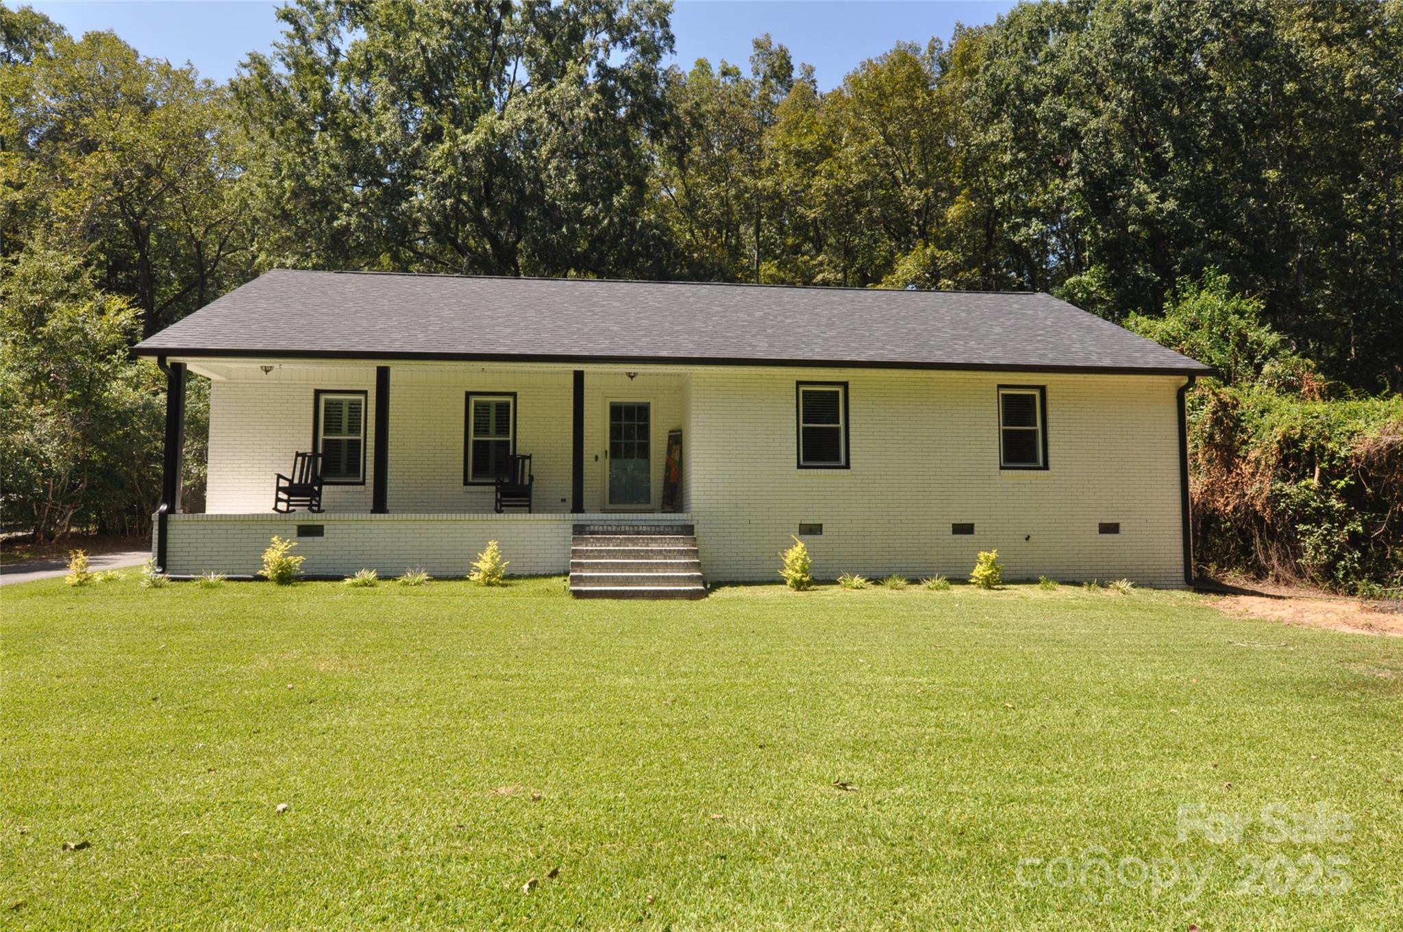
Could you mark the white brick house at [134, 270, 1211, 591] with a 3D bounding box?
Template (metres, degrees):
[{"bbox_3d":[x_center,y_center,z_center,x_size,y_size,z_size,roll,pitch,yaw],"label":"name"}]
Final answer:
[{"bbox_3d":[-0.383,-0.872,18.538,17.792,6.777,10.438,0,-5,-7],"label":"white brick house"}]

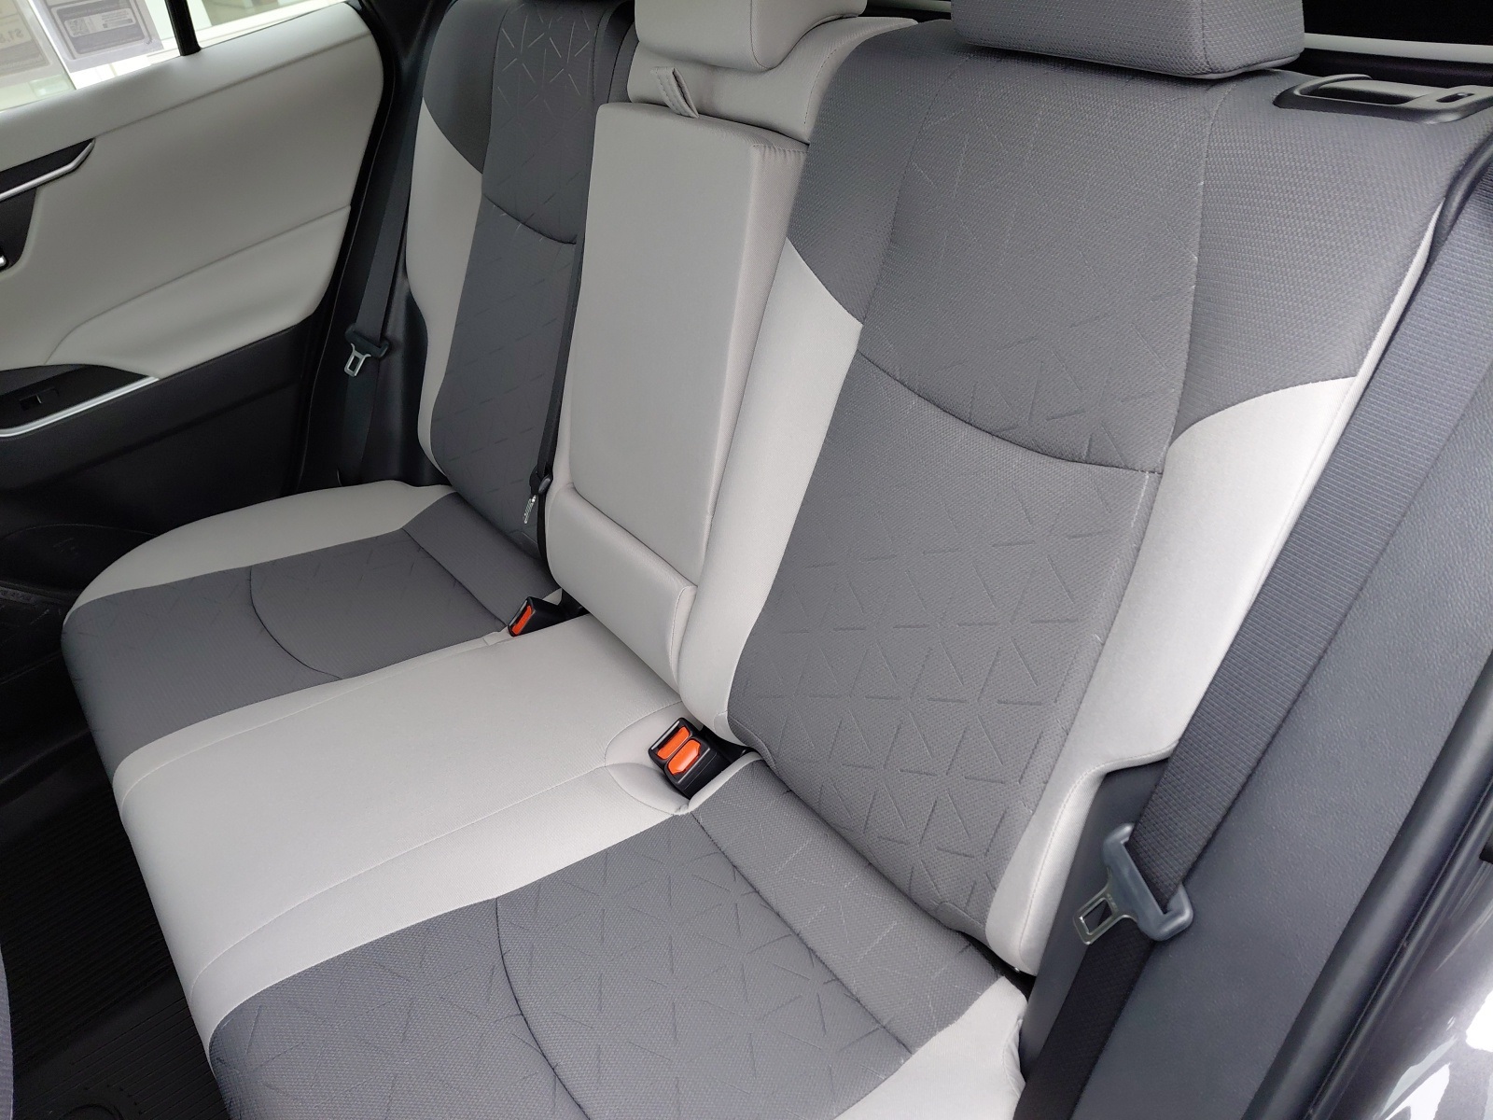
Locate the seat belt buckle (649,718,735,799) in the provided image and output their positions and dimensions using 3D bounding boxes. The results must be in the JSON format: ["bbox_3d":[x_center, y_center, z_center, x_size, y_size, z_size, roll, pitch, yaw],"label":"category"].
[{"bbox_3d":[-0.046,0.197,1.034,0.047,0.066,0.057,-46,46,-6],"label":"seat belt buckle"}]

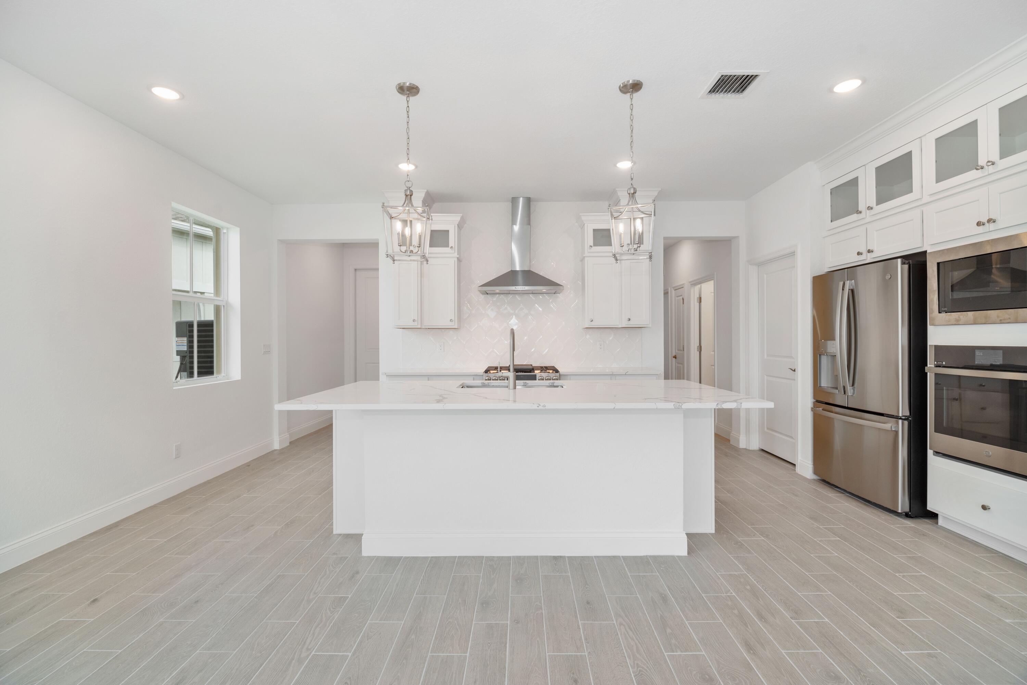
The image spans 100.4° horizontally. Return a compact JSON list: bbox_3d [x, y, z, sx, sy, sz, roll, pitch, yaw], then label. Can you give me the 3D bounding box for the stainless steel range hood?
[{"bbox_3d":[0.081,-1.060,4.650,0.879,1.012,0.500,0,1,1],"label":"stainless steel range hood"}]

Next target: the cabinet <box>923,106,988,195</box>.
[{"bbox_3d":[3.086,-1.216,2.747,0.520,0.416,0.408,0,1,1],"label":"cabinet"}]

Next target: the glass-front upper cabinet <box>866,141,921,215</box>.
[{"bbox_3d":[3.093,-1.219,3.203,0.520,0.418,0.475,0,1,1],"label":"glass-front upper cabinet"}]

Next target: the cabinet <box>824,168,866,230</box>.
[{"bbox_3d":[2.878,-1.155,3.467,0.410,0.415,0.450,0,0,1],"label":"cabinet"}]

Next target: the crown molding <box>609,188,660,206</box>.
[{"bbox_3d":[1.301,-1.544,4.622,0.460,0.105,0.440,0,0,1],"label":"crown molding"}]

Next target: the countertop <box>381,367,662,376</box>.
[{"bbox_3d":[0.085,0.310,4.537,2.740,0.033,0.670,0,0,1],"label":"countertop"}]

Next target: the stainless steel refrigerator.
[{"bbox_3d":[2.885,0.313,3.282,0.790,1.770,0.910,0,0,1],"label":"stainless steel refrigerator"}]

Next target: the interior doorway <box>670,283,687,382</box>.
[{"bbox_3d":[2.716,0.144,6.967,0.120,2.105,0.688,0,1,1],"label":"interior doorway"}]

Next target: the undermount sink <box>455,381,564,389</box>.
[{"bbox_3d":[-0.013,0.434,3.155,0.735,0.240,0.440,0,1,1],"label":"undermount sink"}]

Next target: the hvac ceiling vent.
[{"bbox_3d":[1.352,-1.584,2.639,0.295,0.030,0.280,0,1,1],"label":"hvac ceiling vent"}]

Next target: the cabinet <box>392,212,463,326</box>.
[{"bbox_3d":[-0.921,-0.765,4.740,0.700,1.222,0.355,0,1,1],"label":"cabinet"}]

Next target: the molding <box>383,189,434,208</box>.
[{"bbox_3d":[-1.116,-1.527,4.649,0.455,0.105,0.450,0,0,1],"label":"molding"}]

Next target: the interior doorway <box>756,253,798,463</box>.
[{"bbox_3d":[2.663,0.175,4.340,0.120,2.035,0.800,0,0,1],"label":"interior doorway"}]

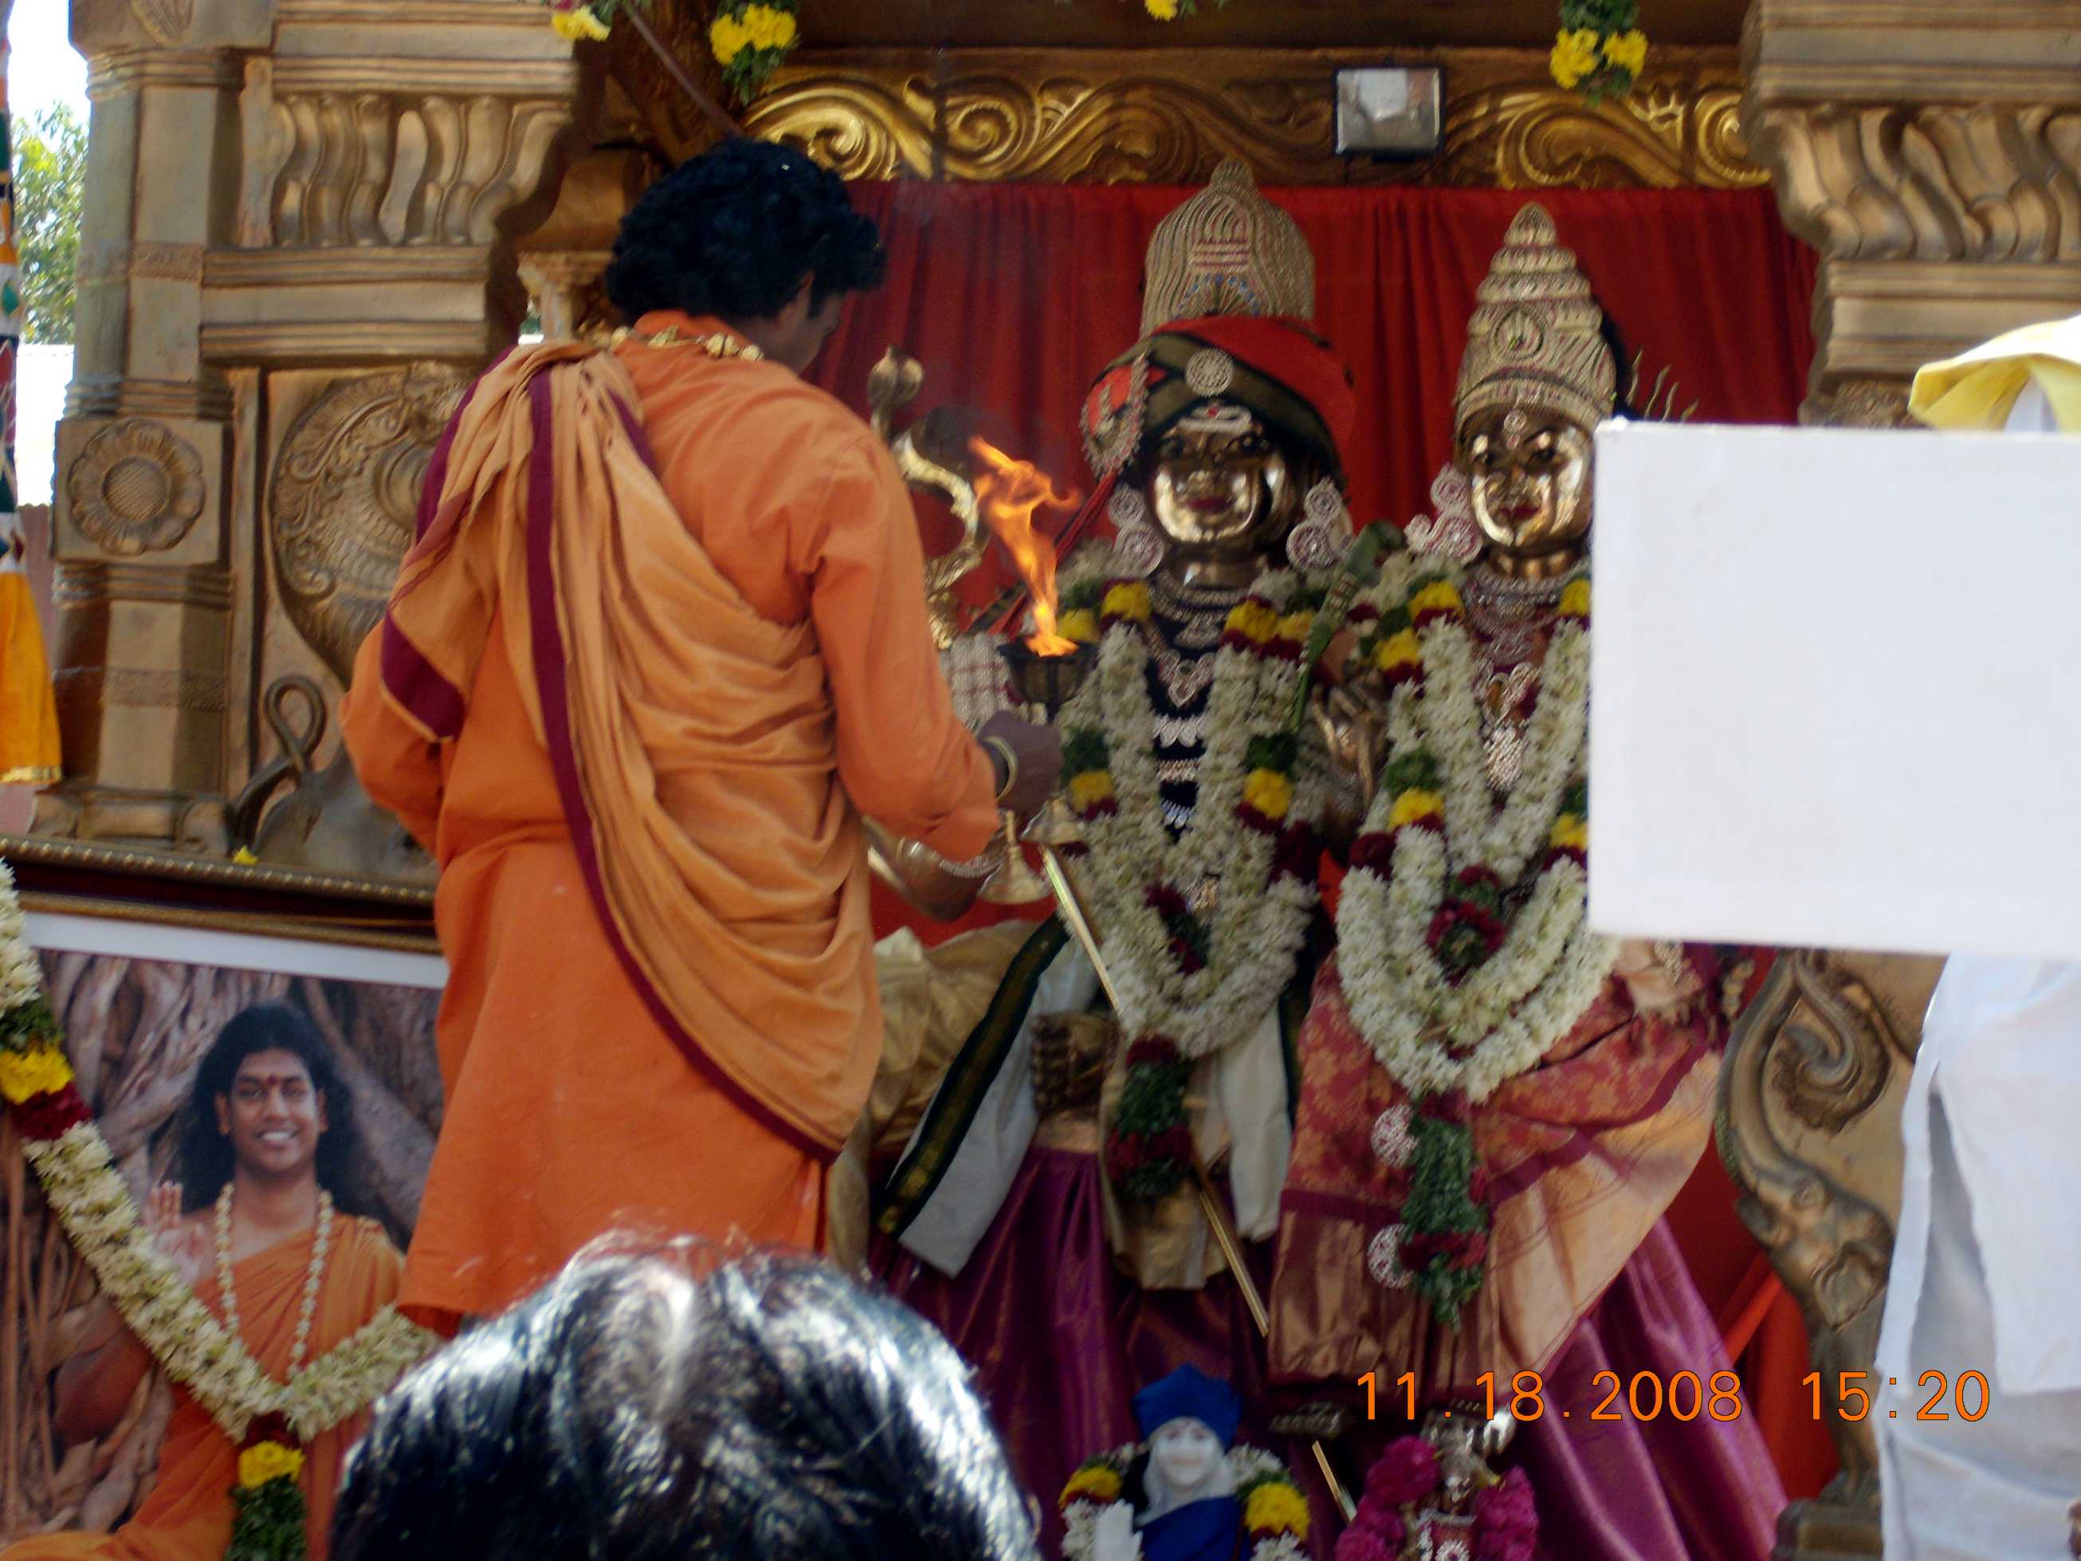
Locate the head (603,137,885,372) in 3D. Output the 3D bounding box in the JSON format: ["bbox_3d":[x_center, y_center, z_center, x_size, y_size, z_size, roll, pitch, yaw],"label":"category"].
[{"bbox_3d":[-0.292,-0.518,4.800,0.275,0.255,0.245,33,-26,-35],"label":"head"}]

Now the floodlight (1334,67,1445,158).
[{"bbox_3d":[0.481,-0.918,6.700,0.152,0.125,0.095,0,0,2],"label":"floodlight"}]

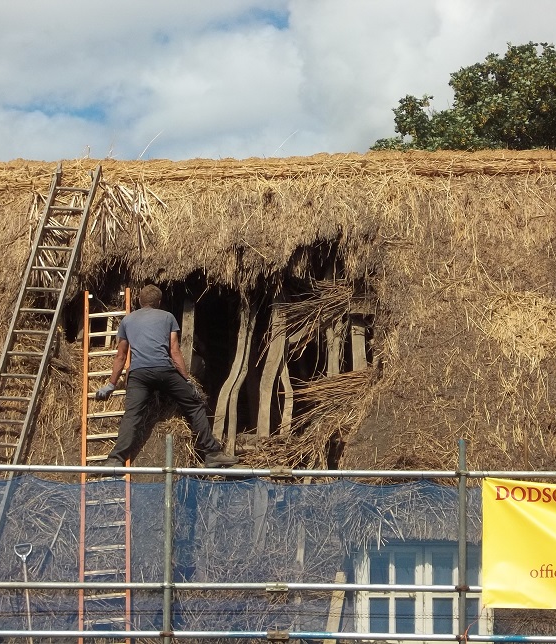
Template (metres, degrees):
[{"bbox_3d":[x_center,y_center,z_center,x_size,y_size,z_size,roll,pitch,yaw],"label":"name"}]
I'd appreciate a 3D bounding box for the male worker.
[{"bbox_3d":[-0.942,0.460,20.100,1.160,1.600,0.560,-1,-19,6],"label":"male worker"}]

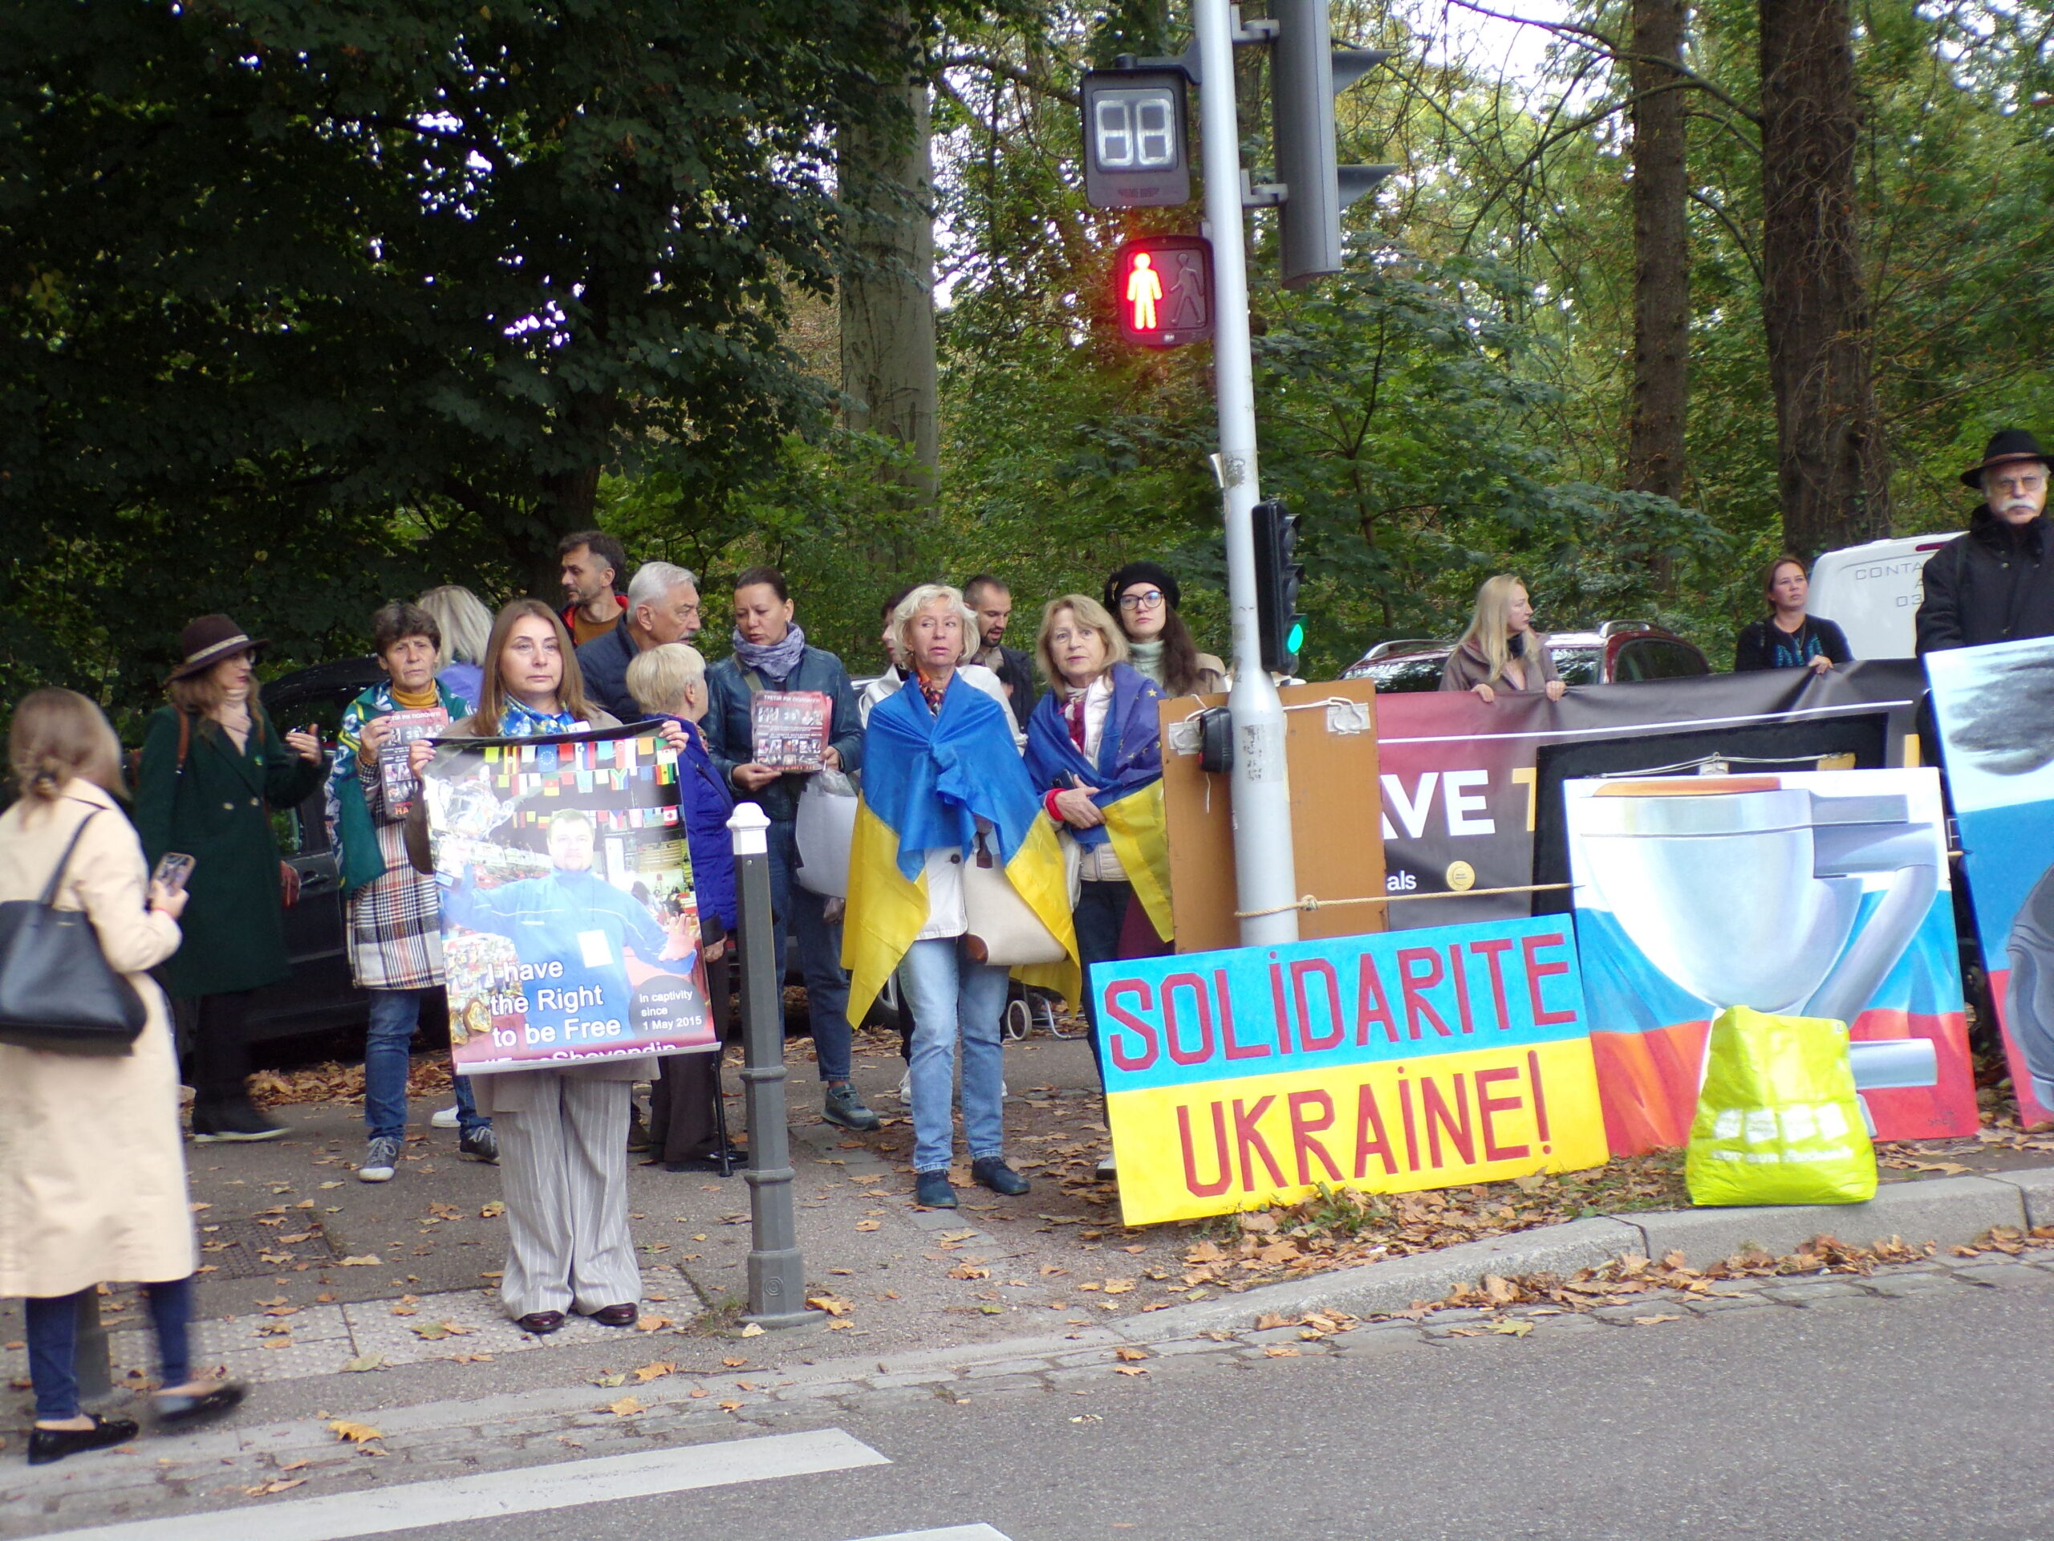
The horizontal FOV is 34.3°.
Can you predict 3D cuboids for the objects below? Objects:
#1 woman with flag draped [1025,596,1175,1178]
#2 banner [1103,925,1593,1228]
[{"bbox_3d":[0.197,0.320,9.150,0.500,1.610,0.400,-3,4,9],"label":"woman with flag draped"},{"bbox_3d":[0.866,0.773,8.721,1.420,0.667,0.020,-5,-8,-22],"label":"banner"}]

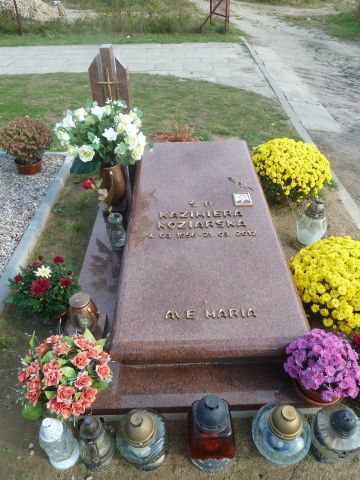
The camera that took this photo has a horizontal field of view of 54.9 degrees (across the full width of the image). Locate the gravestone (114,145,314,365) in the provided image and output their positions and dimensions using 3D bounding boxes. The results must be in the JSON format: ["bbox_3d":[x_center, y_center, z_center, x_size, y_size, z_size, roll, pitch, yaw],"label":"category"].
[{"bbox_3d":[0.105,-0.106,1.829,0.700,0.171,1.598,-1,41,0],"label":"gravestone"}]

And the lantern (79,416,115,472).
[{"bbox_3d":[-0.258,0.623,1.082,0.104,0.287,0.104,-1,41,0],"label":"lantern"}]

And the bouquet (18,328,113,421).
[{"bbox_3d":[-0.381,0.439,1.144,0.320,0.293,0.311,-1,41,0],"label":"bouquet"}]

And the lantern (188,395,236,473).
[{"bbox_3d":[0.097,0.584,1.068,0.146,0.348,0.146,-1,41,0],"label":"lantern"}]

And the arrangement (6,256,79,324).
[{"bbox_3d":[-0.576,0.236,1.500,0.299,0.336,0.293,-1,41,0],"label":"arrangement"}]

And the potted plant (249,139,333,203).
[{"bbox_3d":[0.709,-0.446,2.215,0.482,0.372,0.470,-1,41,0],"label":"potted plant"}]

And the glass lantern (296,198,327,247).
[{"bbox_3d":[0.727,-0.099,1.894,0.144,0.268,0.144,-1,41,0],"label":"glass lantern"}]

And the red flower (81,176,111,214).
[{"bbox_3d":[-0.389,-0.202,1.654,0.134,0.226,0.098,-1,41,0],"label":"red flower"}]

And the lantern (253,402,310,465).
[{"bbox_3d":[0.344,0.607,1.134,0.192,0.217,0.192,-1,41,0],"label":"lantern"}]

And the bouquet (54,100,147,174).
[{"bbox_3d":[-0.424,-0.536,1.849,0.488,0.378,0.451,-1,41,0],"label":"bouquet"}]

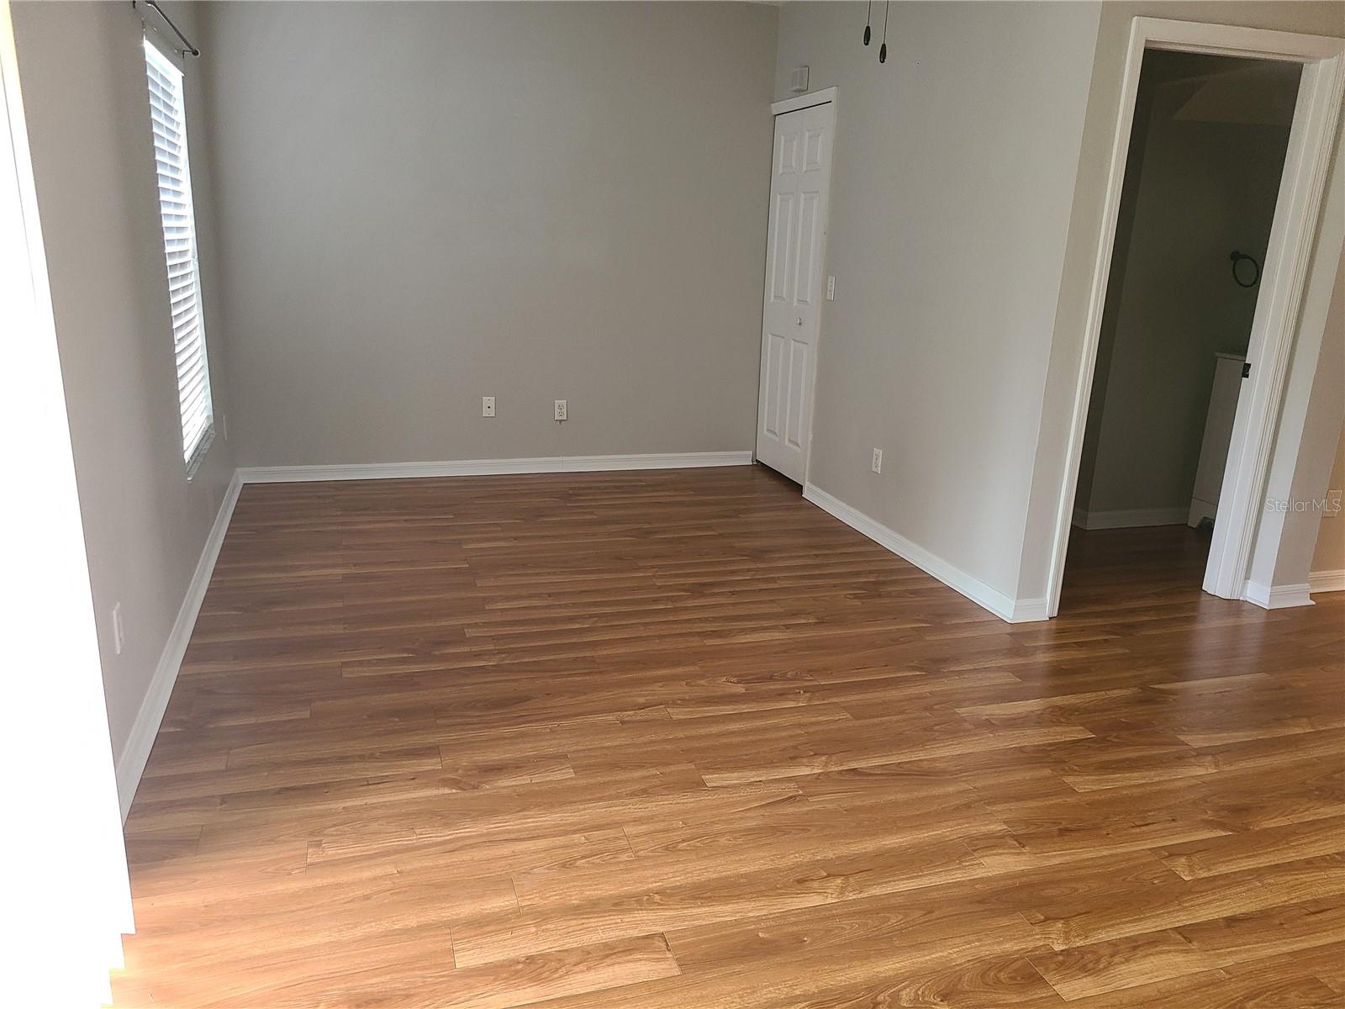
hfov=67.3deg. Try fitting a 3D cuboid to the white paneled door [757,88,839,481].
[{"bbox_3d":[0.679,-1.171,5.745,0.036,2.024,0.729,-3,17,-17],"label":"white paneled door"}]

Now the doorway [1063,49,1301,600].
[{"bbox_3d":[1.931,-0.584,3.862,0.842,2.052,0.123,-3,17,-17],"label":"doorway"}]

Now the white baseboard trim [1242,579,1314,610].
[{"bbox_3d":[2.539,0.366,4.196,0.270,0.087,0.102,-3,17,-17],"label":"white baseboard trim"}]

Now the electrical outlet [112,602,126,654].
[{"bbox_3d":[-1.408,0.314,2.574,0.008,0.115,0.071,-3,17,-17],"label":"electrical outlet"}]

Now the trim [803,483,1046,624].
[{"bbox_3d":[1.099,0.153,4.753,0.167,0.087,1.889,-3,17,-17],"label":"trim"}]

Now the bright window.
[{"bbox_3d":[-1.943,-0.931,3.911,0.055,1.489,0.848,-3,17,-17],"label":"bright window"}]

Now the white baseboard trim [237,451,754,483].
[{"bbox_3d":[-0.893,-0.222,5.814,2.943,0.083,0.016,-3,17,-17],"label":"white baseboard trim"}]

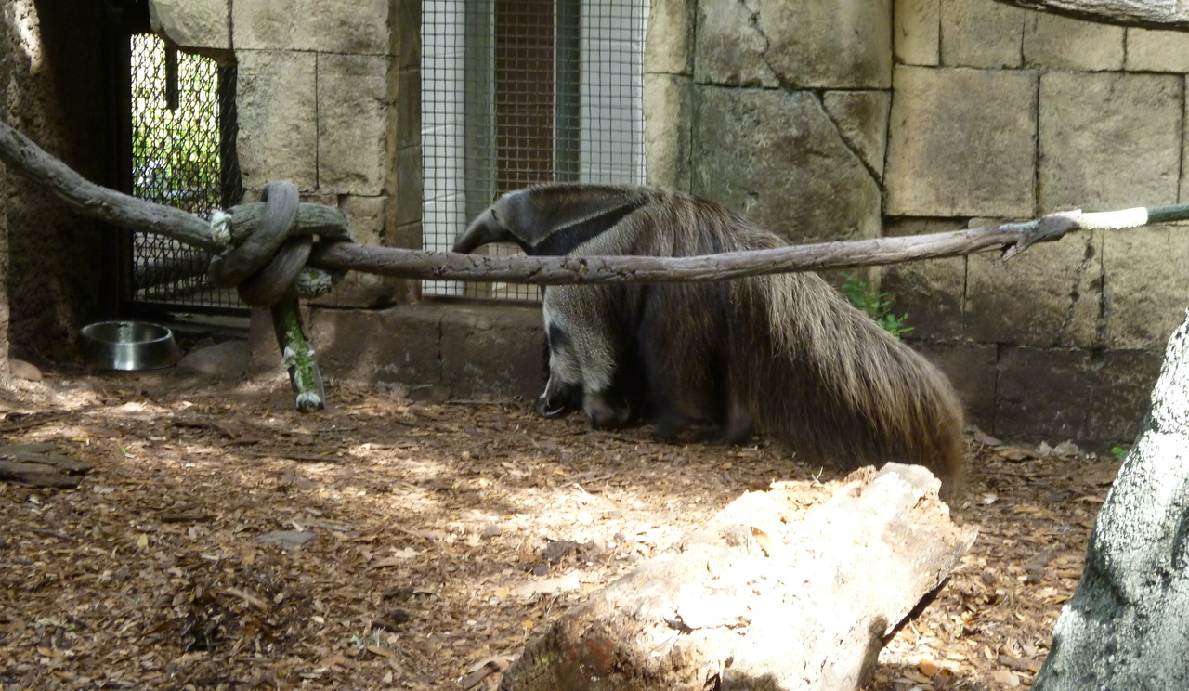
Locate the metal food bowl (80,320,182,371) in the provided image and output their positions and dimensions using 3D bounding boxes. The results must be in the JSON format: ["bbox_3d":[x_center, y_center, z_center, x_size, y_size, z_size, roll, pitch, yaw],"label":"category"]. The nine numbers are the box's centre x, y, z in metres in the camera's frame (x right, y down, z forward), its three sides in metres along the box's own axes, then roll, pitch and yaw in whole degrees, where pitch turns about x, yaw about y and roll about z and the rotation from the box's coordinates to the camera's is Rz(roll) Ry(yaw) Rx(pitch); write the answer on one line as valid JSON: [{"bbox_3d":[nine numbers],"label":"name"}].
[{"bbox_3d":[-1.149,-0.001,7.746,0.250,0.066,0.250,0,12,0],"label":"metal food bowl"}]

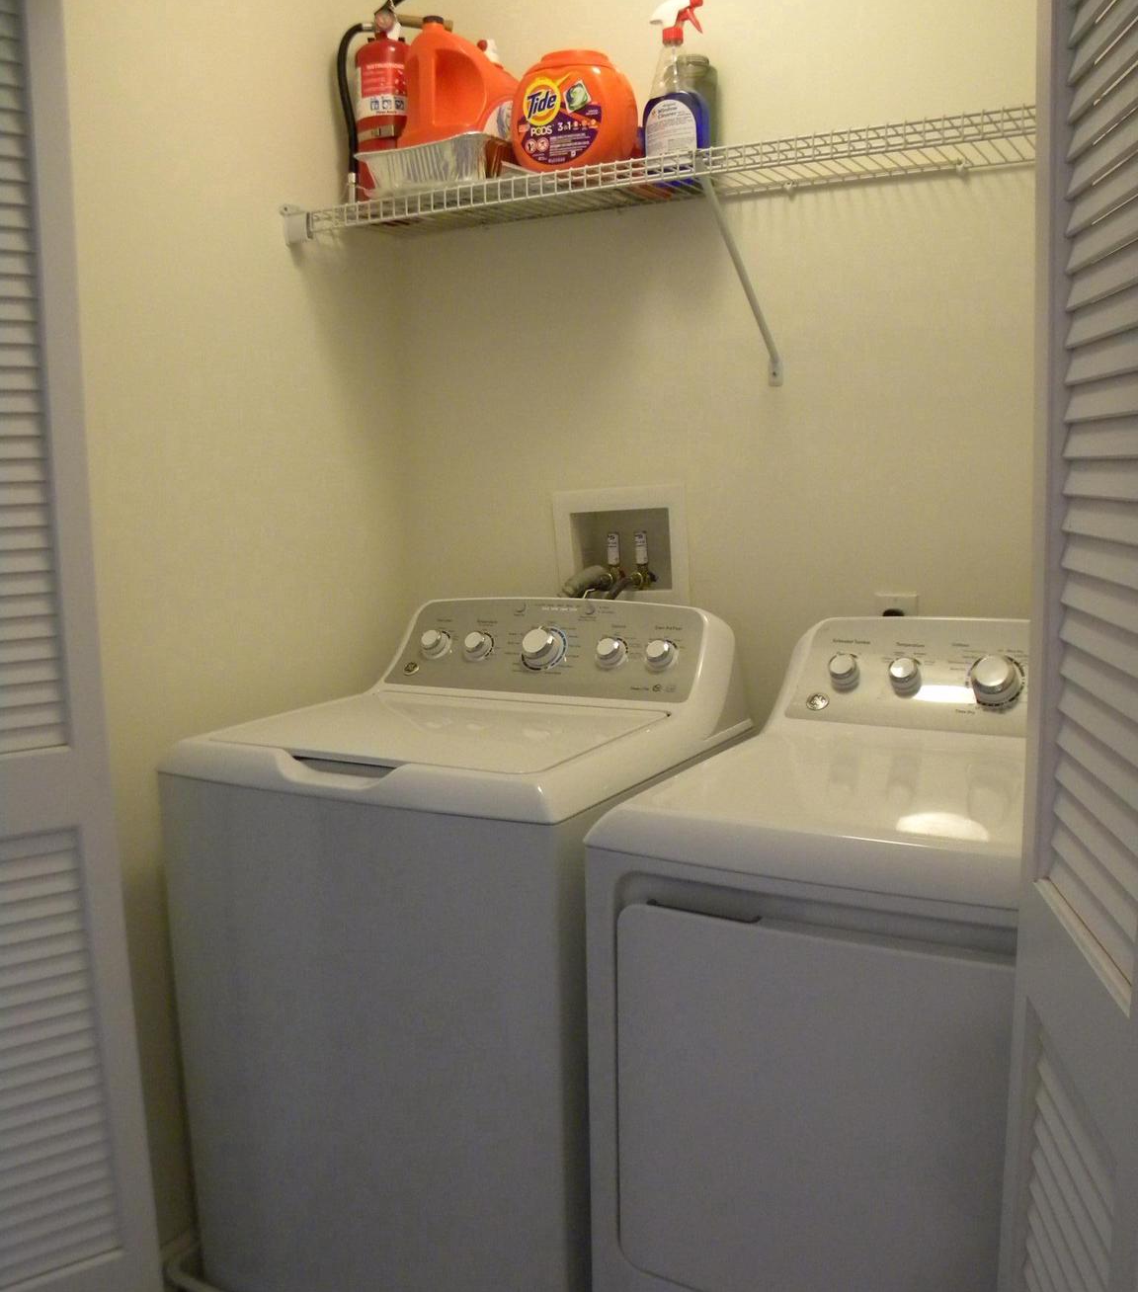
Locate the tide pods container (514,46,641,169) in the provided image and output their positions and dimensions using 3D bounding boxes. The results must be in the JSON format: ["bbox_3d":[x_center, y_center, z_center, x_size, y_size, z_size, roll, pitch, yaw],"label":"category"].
[{"bbox_3d":[0.008,-0.844,1.978,0.205,0.196,0.148,2,9,18],"label":"tide pods container"}]

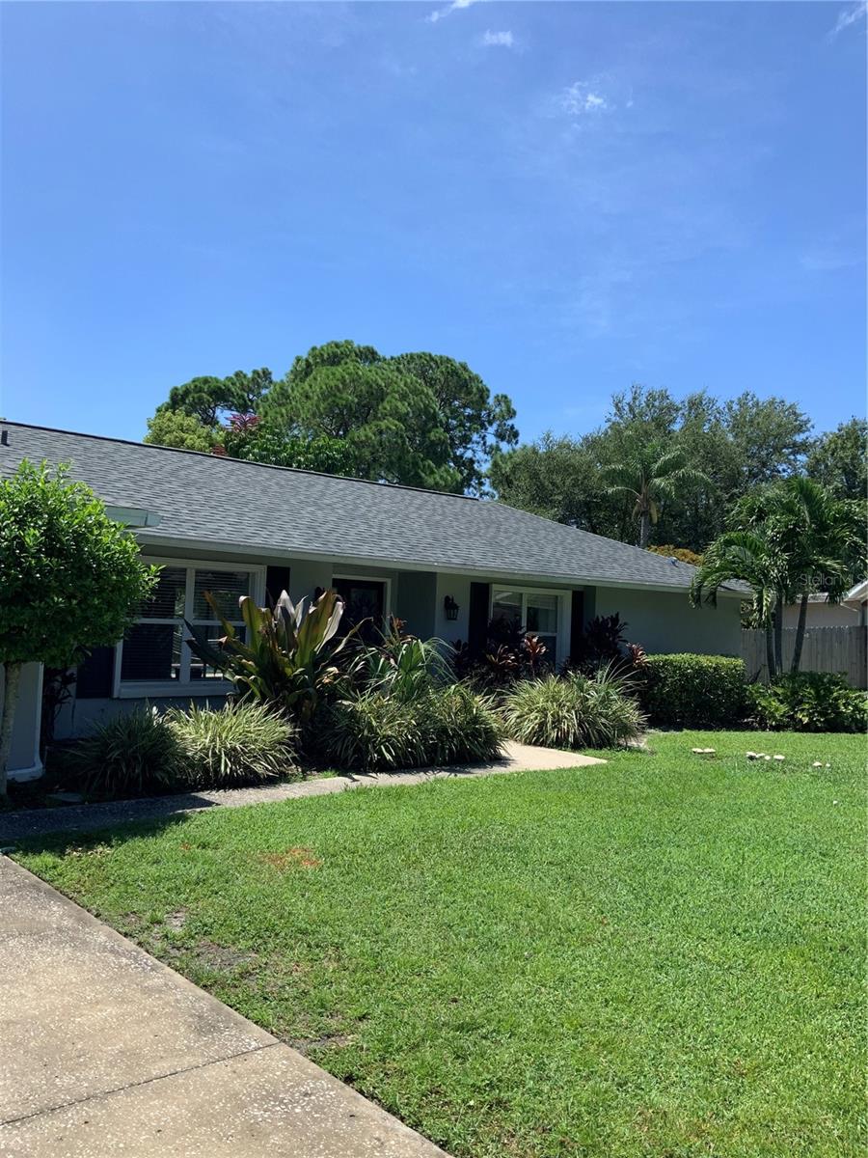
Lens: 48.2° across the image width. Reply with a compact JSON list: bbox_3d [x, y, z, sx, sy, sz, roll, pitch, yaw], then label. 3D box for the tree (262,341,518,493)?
[{"bbox_3d":[-1.810,-3.116,40.000,10.300,13.000,9.500,2,-3,-3],"label":"tree"}]

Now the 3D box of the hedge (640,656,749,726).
[{"bbox_3d":[4.353,1.862,16.300,1.750,1.100,1.450,1,-3,15],"label":"hedge"}]

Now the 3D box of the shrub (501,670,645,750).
[{"bbox_3d":[1.840,1.696,12.800,1.800,0.900,1.500,2,-3,8],"label":"shrub"}]

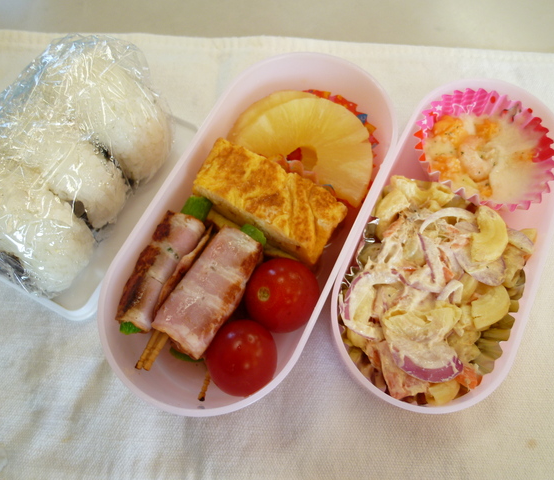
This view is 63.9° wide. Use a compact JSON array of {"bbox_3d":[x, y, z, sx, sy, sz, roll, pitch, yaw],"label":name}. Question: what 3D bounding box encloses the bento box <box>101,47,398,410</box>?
[{"bbox_3d":[-0.007,-0.005,0.209,0.084,0.047,0.172,26,73,10],"label":"bento box"}]

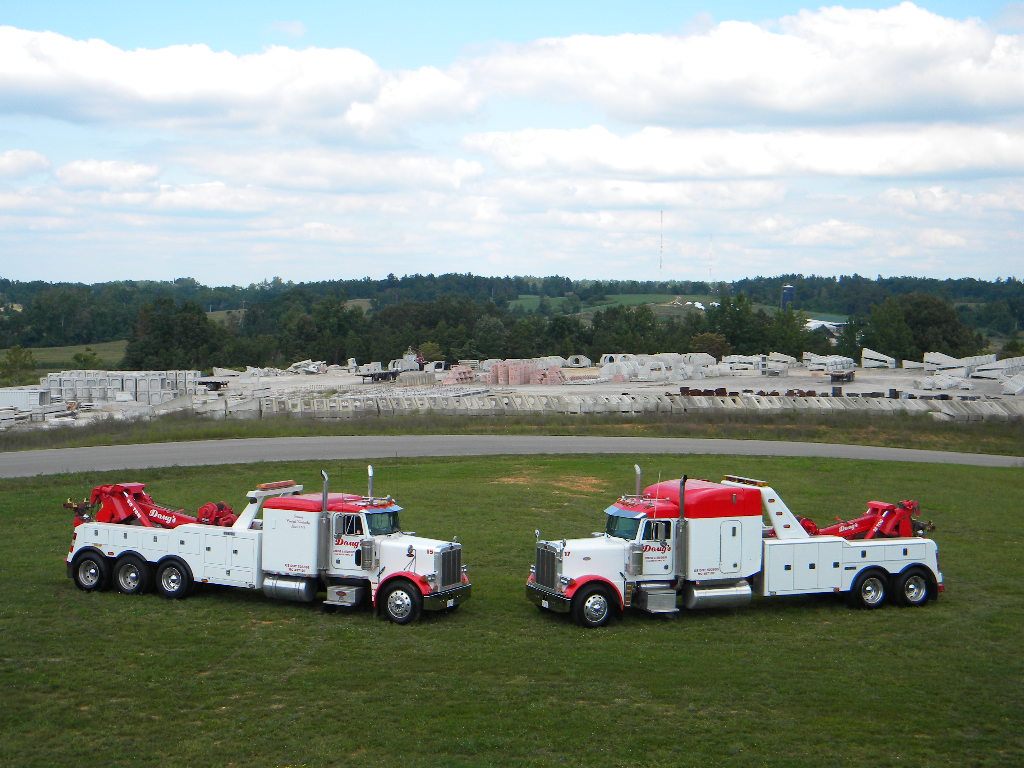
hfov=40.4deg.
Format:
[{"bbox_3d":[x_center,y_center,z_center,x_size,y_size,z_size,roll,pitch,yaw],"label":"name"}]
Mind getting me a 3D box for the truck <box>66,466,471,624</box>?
[{"bbox_3d":[-6.675,3.761,35.491,11.672,3.447,2.561,1,1,25],"label":"truck"}]

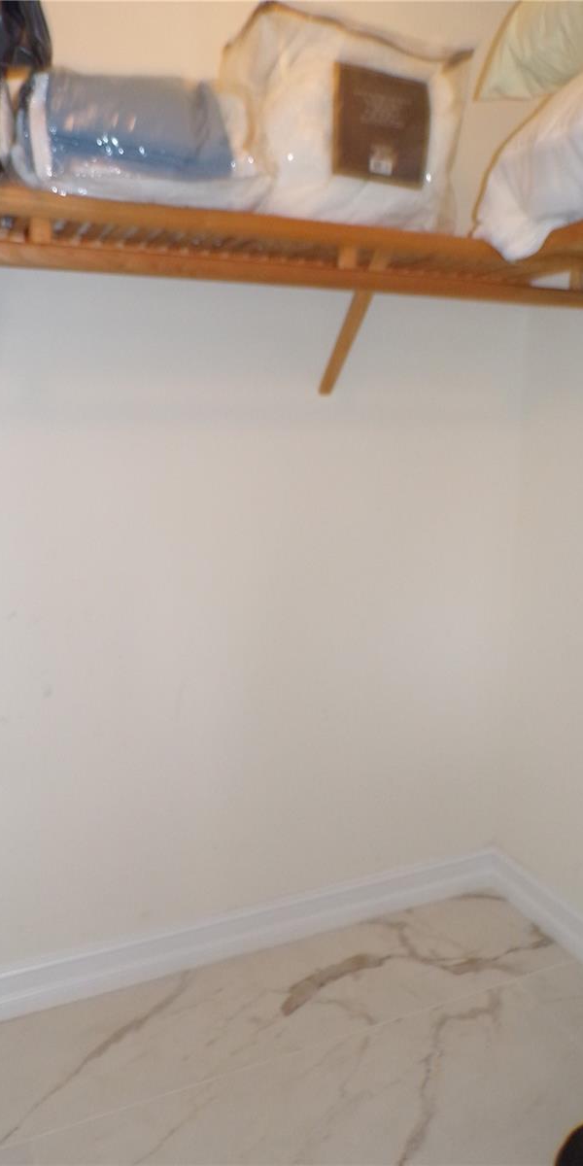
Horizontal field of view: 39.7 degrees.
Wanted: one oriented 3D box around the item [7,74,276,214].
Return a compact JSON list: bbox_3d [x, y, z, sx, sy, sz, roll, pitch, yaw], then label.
[{"bbox_3d":[-0.284,-0.748,1.442,0.405,0.197,0.280,-5,13,-23],"label":"item"}]

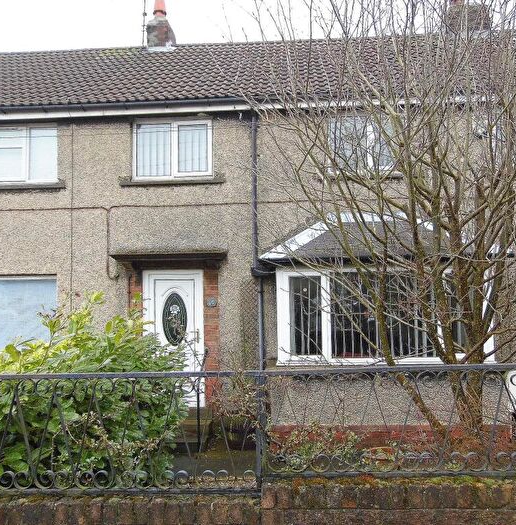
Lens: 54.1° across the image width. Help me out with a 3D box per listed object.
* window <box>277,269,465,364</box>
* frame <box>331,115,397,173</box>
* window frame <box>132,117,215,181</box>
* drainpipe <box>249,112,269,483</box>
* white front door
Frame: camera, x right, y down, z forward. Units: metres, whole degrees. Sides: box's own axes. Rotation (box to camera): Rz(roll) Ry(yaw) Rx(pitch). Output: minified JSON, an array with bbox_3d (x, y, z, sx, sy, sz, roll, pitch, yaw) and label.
[{"bbox_3d":[1.739,0.751,7.223,2.918,1.319,0.700,-1,-4,3],"label":"window"},{"bbox_3d":[1.693,-1.840,7.915,1.192,0.944,0.090,-1,-4,3],"label":"frame"},{"bbox_3d":[-1.360,-1.807,8.099,1.285,1.006,0.090,-1,-4,3],"label":"window frame"},{"bbox_3d":[0.007,0.245,7.700,0.200,5.164,0.130,-1,-4,3],"label":"drainpipe"},{"bbox_3d":[-1.300,1.171,7.881,0.956,2.105,0.100,-1,-4,3],"label":"white front door"}]

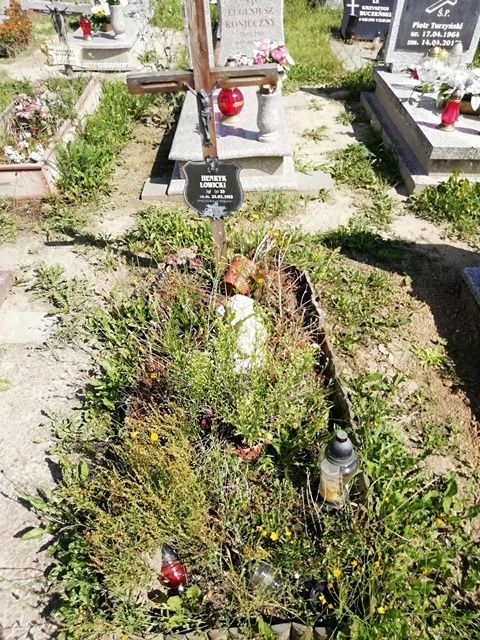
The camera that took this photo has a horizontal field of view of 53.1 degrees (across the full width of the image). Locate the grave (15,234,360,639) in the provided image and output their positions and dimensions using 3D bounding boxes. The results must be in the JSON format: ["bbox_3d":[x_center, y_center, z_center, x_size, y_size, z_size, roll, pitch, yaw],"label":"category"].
[{"bbox_3d":[-0.085,0.167,1.813,0.860,0.300,1.750,-3,42,0],"label":"grave"}]

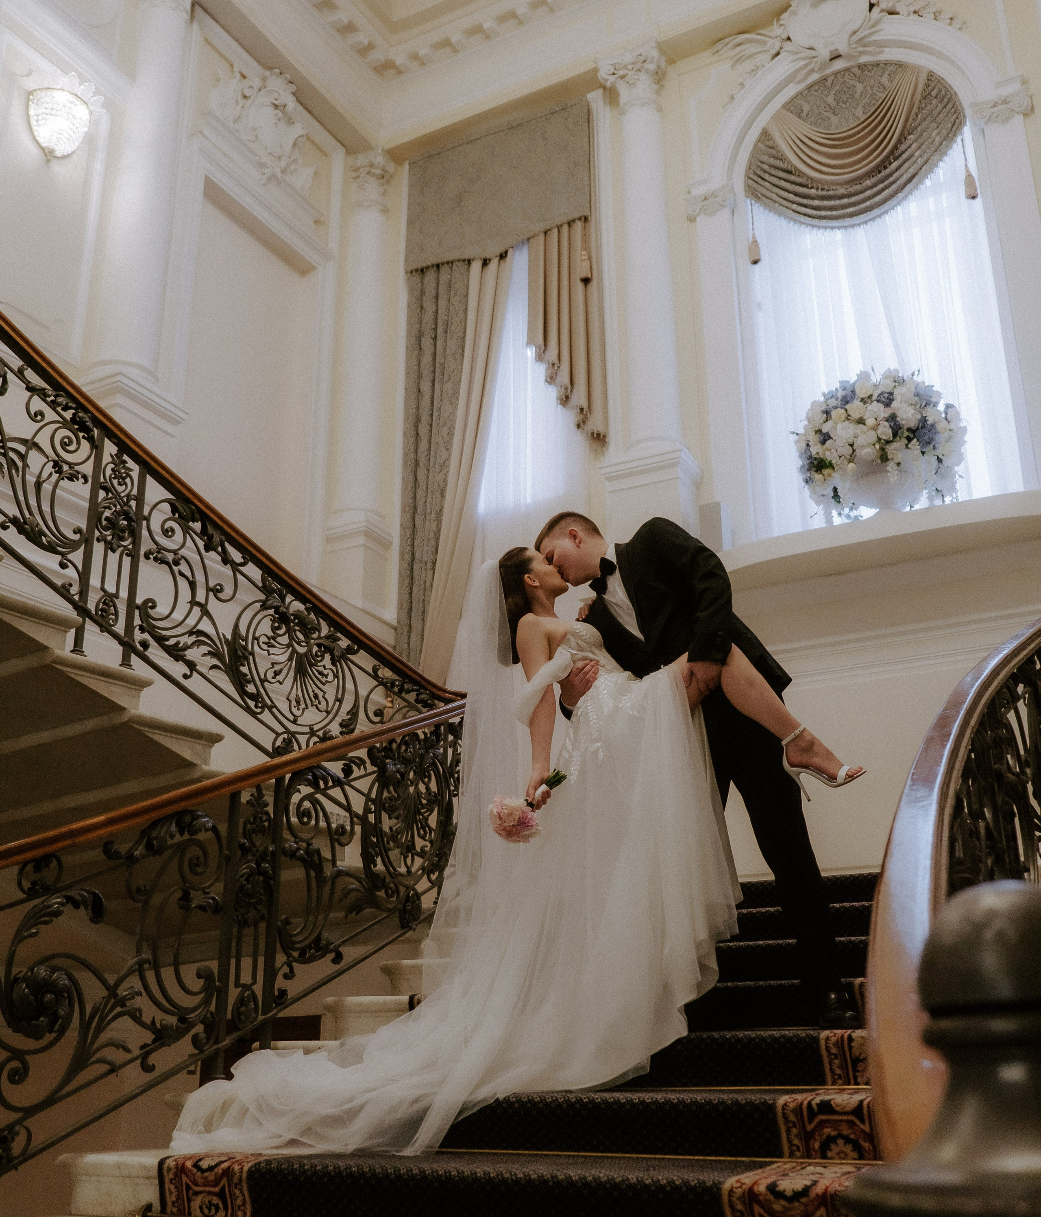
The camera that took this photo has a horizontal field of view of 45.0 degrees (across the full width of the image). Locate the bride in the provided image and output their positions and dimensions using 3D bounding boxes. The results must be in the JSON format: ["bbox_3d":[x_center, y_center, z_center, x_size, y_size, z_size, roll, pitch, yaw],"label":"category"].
[{"bbox_3d":[-0.015,0.516,3.352,1.800,1.680,0.720,-5,-19,11],"label":"bride"}]

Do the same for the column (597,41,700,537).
[{"bbox_3d":[0.933,-2.391,9.550,0.630,4.490,0.450,-10,-21,26],"label":"column"}]

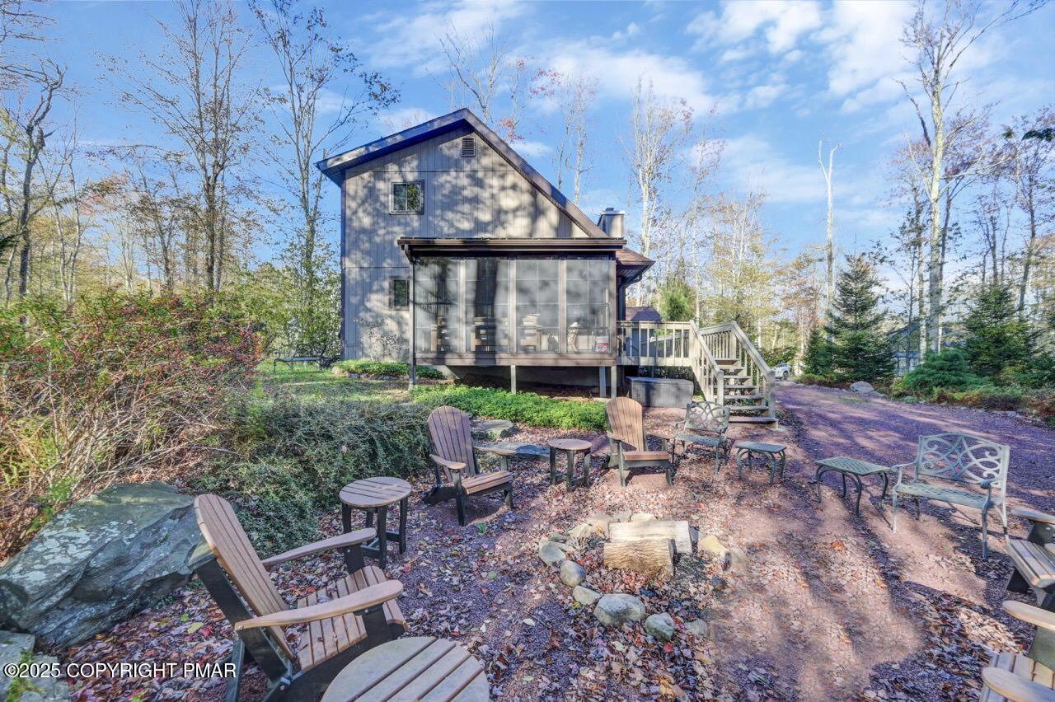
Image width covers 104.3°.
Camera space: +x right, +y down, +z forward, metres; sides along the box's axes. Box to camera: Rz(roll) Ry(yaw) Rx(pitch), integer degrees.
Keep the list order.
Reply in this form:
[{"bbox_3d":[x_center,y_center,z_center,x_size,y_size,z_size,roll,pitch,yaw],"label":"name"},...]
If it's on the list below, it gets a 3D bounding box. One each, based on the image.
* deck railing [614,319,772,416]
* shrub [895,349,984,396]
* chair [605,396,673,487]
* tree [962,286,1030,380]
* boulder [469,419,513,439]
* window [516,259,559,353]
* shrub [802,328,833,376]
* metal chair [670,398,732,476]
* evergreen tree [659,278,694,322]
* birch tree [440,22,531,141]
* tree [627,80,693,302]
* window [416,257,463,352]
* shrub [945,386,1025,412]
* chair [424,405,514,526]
[{"bbox_3d":[3.450,0.340,8.900,2.800,2.080,1.750,0,0,0],"label":"deck railing"},{"bbox_3d":[15.500,0.880,15.500,2.600,1.800,2.600,0,0,45],"label":"shrub"},{"bbox_3d":[1.400,1.140,5.330,0.730,0.980,0.870,0,0,-6],"label":"chair"},{"bbox_3d":[21.700,-0.600,19.000,2.500,5.100,2.500,0,0,0],"label":"tree"},{"bbox_3d":[-0.630,1.340,7.100,0.950,0.320,0.800,0,0,0],"label":"boulder"},{"bbox_3d":[0.230,-1.002,9.150,0.970,2.100,0.080,0,0,0],"label":"window"},{"bbox_3d":[16.600,0.050,23.500,1.800,3.000,1.800,0,0,35],"label":"shrub"},{"bbox_3d":[2.420,1.165,5.780,0.620,0.870,0.640,0,0,41],"label":"metal chair"},{"bbox_3d":[8.700,-1.200,24.000,2.300,6.000,2.300,0,0,20],"label":"evergreen tree"},{"bbox_3d":[-2.530,-8.700,23.500,5.000,20.300,4.700,0,0,0],"label":"birch tree"},{"bbox_3d":[8.000,-7.300,25.000,4.200,18.500,4.200,0,0,0],"label":"tree"},{"bbox_3d":[-1.986,-1.002,9.150,1.040,2.100,0.080,0,0,0],"label":"window"},{"bbox_3d":[13.550,1.360,12.200,1.300,0.750,1.600,0,0,-42],"label":"shrub"},{"bbox_3d":[-0.650,1.085,4.170,0.750,0.960,0.860,0,0,-44],"label":"chair"}]

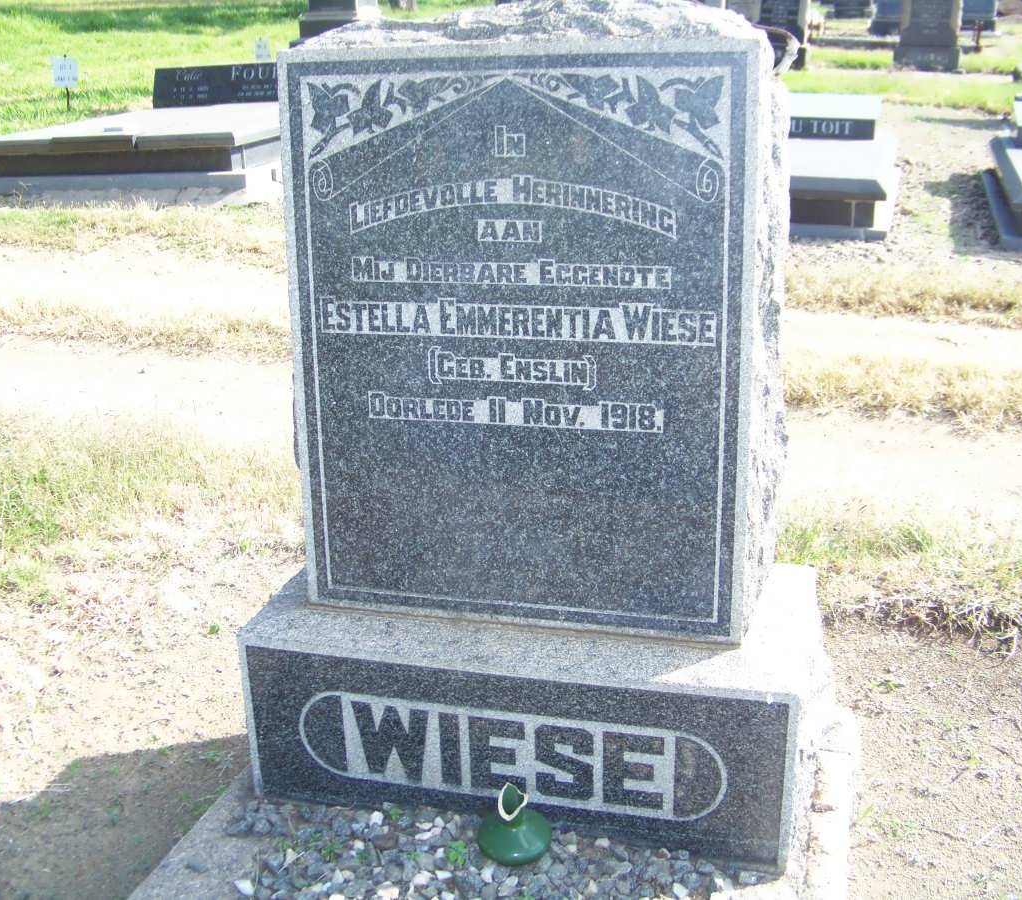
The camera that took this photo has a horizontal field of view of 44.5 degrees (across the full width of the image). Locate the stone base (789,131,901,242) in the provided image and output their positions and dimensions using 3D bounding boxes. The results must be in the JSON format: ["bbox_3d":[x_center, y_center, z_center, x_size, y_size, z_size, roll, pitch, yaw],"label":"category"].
[{"bbox_3d":[2.378,-2.010,9.432,1.000,0.440,2.350,5,20,17],"label":"stone base"}]

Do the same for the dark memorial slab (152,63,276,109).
[{"bbox_3d":[-2.787,-3.638,12.483,1.650,0.400,0.150,2,19,9],"label":"dark memorial slab"}]

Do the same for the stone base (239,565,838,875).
[{"bbox_3d":[0.068,0.432,2.344,0.998,0.330,0.518,4,20,14],"label":"stone base"}]

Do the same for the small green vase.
[{"bbox_3d":[0.006,0.627,2.079,0.121,0.133,0.121,-1,19,0],"label":"small green vase"}]

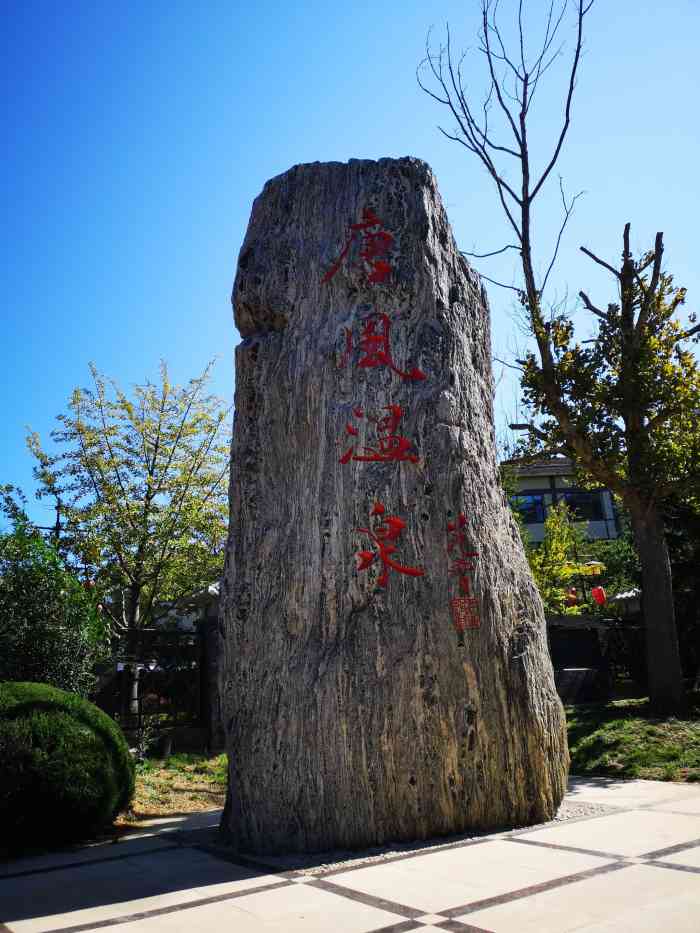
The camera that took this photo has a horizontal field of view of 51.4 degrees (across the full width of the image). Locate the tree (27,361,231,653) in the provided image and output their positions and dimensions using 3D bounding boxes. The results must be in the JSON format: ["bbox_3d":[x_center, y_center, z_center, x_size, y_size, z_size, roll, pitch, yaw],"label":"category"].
[{"bbox_3d":[-4.102,1.317,14.729,4.400,7.381,4.300,4,-18,-15],"label":"tree"}]

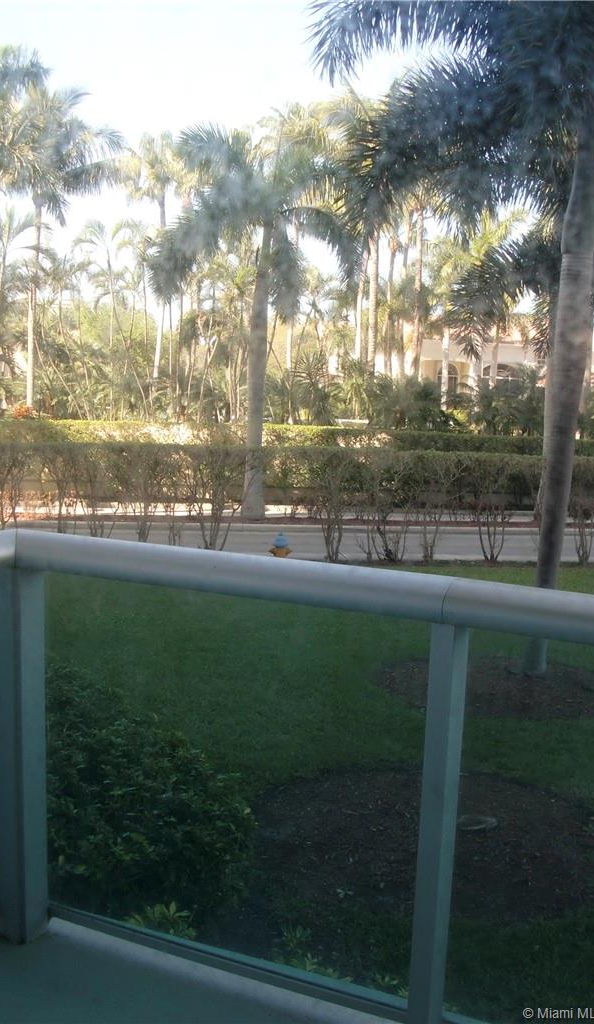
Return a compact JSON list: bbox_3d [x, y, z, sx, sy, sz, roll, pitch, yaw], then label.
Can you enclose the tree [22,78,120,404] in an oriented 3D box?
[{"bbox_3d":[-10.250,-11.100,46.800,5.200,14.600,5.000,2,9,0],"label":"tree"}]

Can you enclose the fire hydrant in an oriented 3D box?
[{"bbox_3d":[-0.297,0.730,19.200,0.400,0.760,0.360,2,9,0],"label":"fire hydrant"}]

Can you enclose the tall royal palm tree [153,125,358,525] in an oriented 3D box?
[{"bbox_3d":[-1.040,-4.220,24.300,4.700,8.850,4.700,2,9,0],"label":"tall royal palm tree"}]

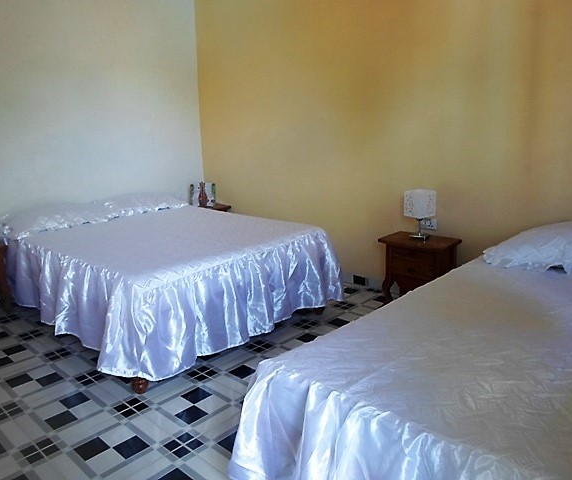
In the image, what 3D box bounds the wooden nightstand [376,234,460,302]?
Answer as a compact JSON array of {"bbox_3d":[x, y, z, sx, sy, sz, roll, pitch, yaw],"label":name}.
[{"bbox_3d":[0.924,0.259,3.238,0.466,0.533,0.340,11,17,41],"label":"wooden nightstand"}]

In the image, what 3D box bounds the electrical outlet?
[{"bbox_3d":[1.031,-0.111,3.316,0.120,0.071,0.015,11,17,41],"label":"electrical outlet"}]

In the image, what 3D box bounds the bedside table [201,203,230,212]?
[{"bbox_3d":[-0.863,-0.076,4.817,0.353,0.533,0.462,11,17,41],"label":"bedside table"}]

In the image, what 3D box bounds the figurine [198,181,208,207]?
[{"bbox_3d":[-0.859,-0.470,4.779,0.088,0.252,0.088,11,17,41],"label":"figurine"}]

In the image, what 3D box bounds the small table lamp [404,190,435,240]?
[{"bbox_3d":[0.942,-0.184,3.237,0.147,0.330,0.147,11,17,41],"label":"small table lamp"}]

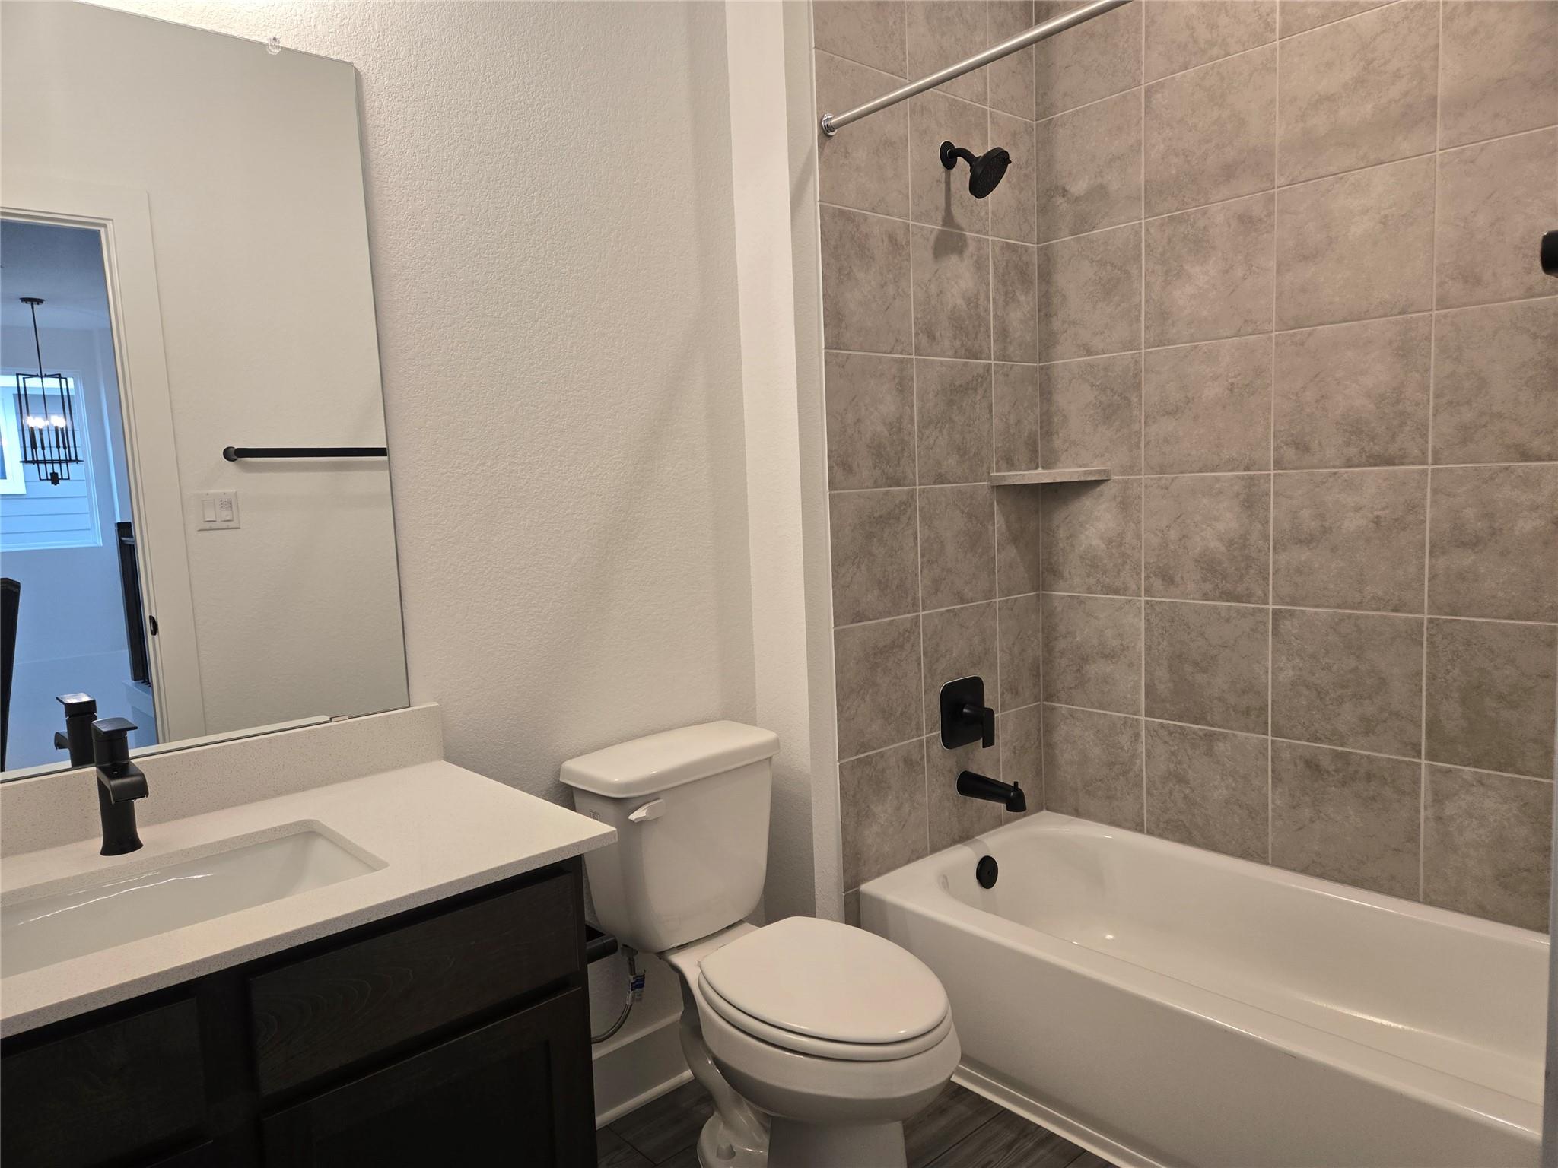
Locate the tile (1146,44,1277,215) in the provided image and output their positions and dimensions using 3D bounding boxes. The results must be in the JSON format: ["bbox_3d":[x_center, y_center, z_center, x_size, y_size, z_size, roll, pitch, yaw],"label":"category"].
[{"bbox_3d":[0.997,-1.039,2.409,0.010,0.307,0.312,-8,8,-41],"label":"tile"}]

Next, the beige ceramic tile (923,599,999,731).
[{"bbox_3d":[0.470,0.212,2.661,0.312,0.307,0.010,-8,8,-41],"label":"beige ceramic tile"}]

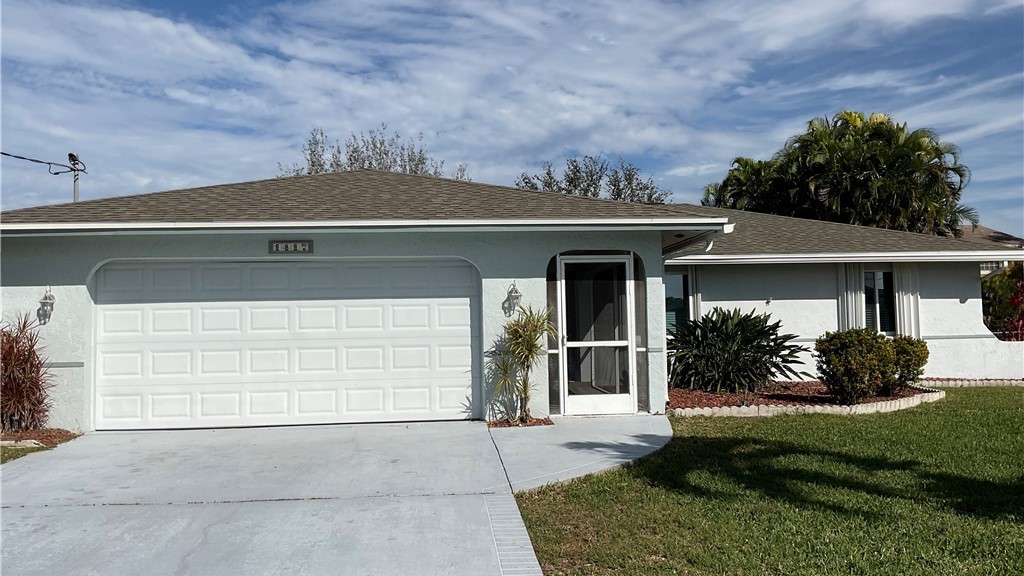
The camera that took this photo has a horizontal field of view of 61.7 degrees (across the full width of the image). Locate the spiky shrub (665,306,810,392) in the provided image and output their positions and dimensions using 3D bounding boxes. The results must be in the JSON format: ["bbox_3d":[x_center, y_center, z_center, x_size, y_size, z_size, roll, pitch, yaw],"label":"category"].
[{"bbox_3d":[3.668,1.019,14.400,2.500,1.380,2.100,-1,-3,-5],"label":"spiky shrub"}]

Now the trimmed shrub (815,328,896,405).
[{"bbox_3d":[4.504,1.017,11.250,1.070,1.000,1.050,-1,-3,-5],"label":"trimmed shrub"}]

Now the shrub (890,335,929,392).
[{"bbox_3d":[5.962,1.144,13.200,0.880,0.890,0.880,-1,-3,-5],"label":"shrub"}]

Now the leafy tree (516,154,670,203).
[{"bbox_3d":[3.135,-1.240,33.000,6.300,8.000,6.000,-1,-3,-5],"label":"leafy tree"}]

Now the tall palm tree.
[{"bbox_3d":[10.689,-1.759,28.000,8.700,8.200,7.500,-1,-3,-5],"label":"tall palm tree"}]

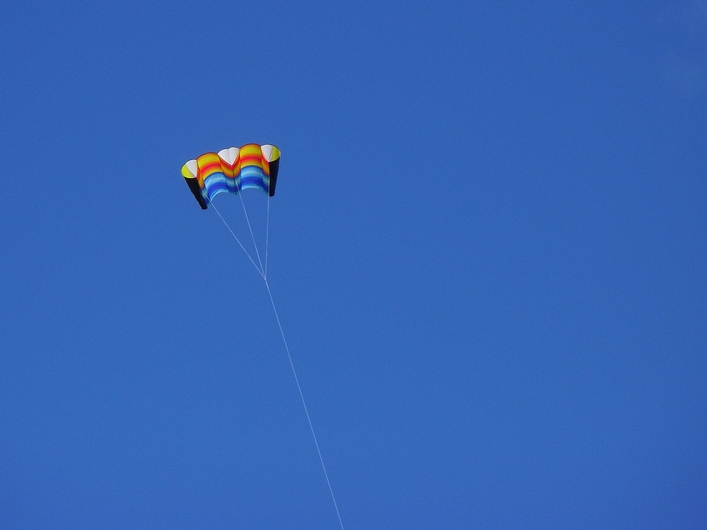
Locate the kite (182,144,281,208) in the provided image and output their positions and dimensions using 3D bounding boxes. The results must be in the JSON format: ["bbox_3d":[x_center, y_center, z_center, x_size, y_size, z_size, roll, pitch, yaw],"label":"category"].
[{"bbox_3d":[-1.563,-1.165,58.000,1.322,0.314,0.851,-12,-32,0],"label":"kite"}]

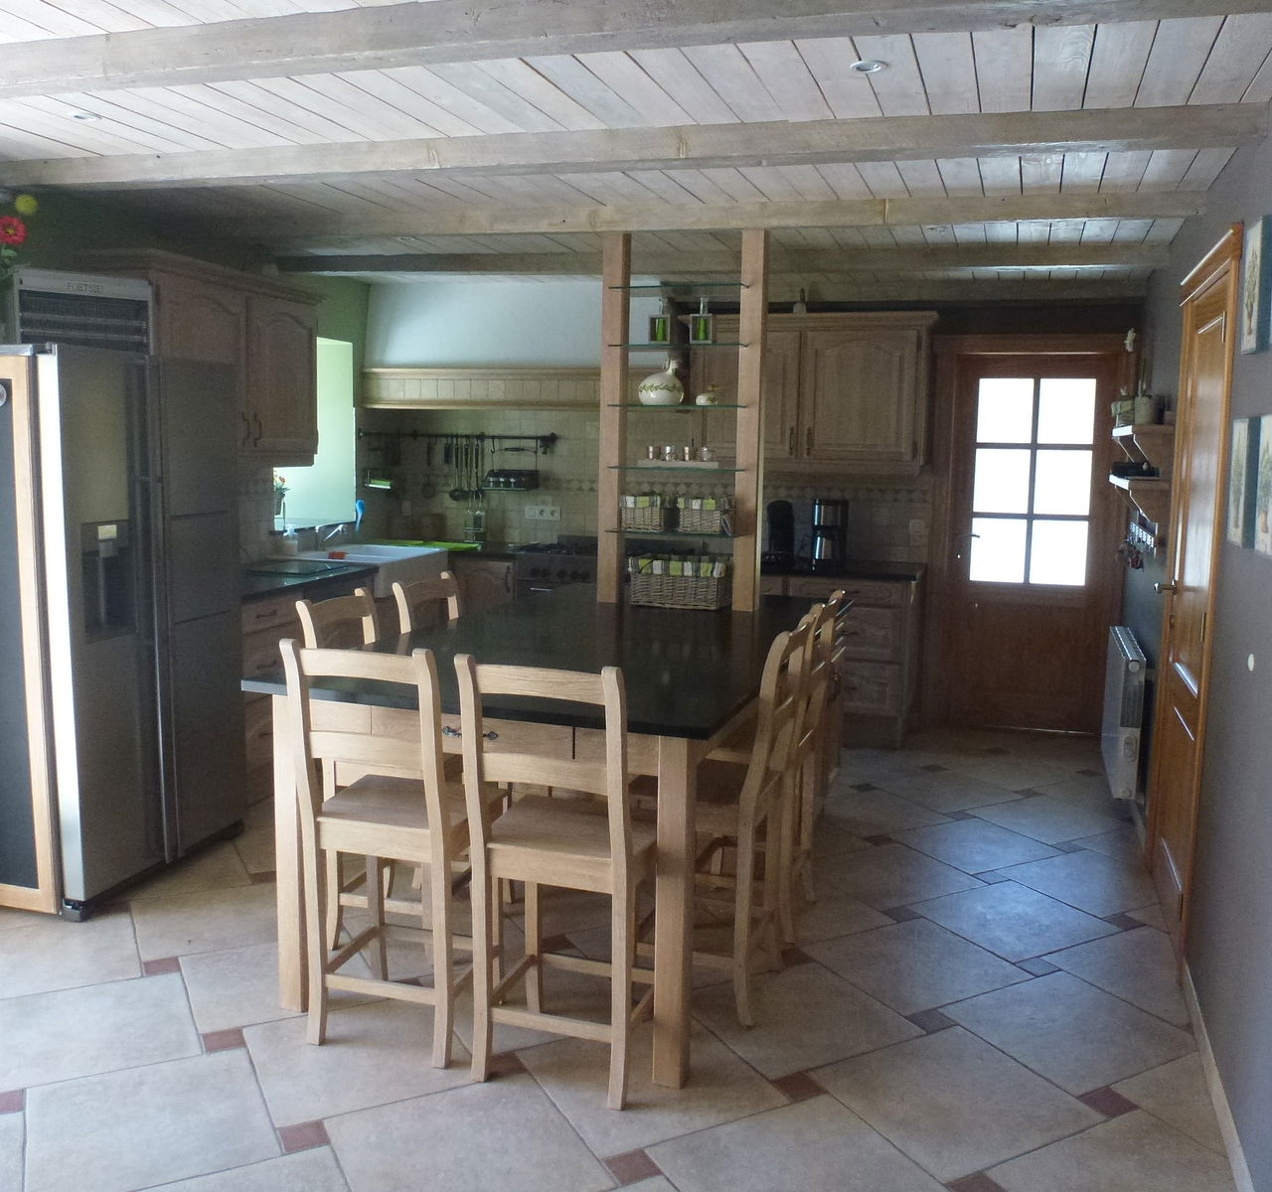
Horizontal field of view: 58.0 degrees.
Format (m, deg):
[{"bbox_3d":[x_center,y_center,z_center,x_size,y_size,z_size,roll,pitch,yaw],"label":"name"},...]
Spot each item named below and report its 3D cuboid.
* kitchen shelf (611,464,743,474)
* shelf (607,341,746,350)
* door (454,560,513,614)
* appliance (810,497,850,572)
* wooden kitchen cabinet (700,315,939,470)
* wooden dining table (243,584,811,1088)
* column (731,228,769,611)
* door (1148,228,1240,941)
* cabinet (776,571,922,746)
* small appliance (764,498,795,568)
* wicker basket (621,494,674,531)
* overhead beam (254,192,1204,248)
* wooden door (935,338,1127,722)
[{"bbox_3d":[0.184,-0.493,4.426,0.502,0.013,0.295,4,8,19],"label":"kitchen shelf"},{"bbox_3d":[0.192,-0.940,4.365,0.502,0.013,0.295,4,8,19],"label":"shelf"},{"bbox_3d":[-0.862,0.147,6.527,0.366,0.674,0.025,4,8,18],"label":"door"},{"bbox_3d":[0.990,-0.327,5.976,0.185,0.375,0.160,-3,9,-30],"label":"appliance"},{"bbox_3d":[0.950,-1.108,6.331,1.330,0.820,0.380,3,8,15],"label":"wooden kitchen cabinet"},{"bbox_3d":[-0.066,0.579,3.945,1.280,0.922,2.308,4,8,19],"label":"wooden dining table"},{"bbox_3d":[0.442,-0.651,4.382,0.080,1.430,0.090,3,8,18],"label":"column"},{"bbox_3d":[1.778,0.003,3.706,0.090,2.180,1.020,4,8,18],"label":"door"},{"bbox_3d":[1.154,0.293,6.229,0.740,0.900,0.600,3,8,15],"label":"cabinet"},{"bbox_3d":[0.779,-0.340,6.269,0.170,0.350,0.260,4,8,19],"label":"small appliance"},{"bbox_3d":[0.052,-0.325,4.468,0.170,0.135,0.165,4,8,19],"label":"wicker basket"},{"bbox_3d":[0.102,-1.400,4.276,3.674,0.089,0.095,3,8,15],"label":"overhead beam"},{"bbox_3d":[2.144,-0.295,6.287,0.920,2.070,0.080,4,8,19],"label":"wooden door"}]

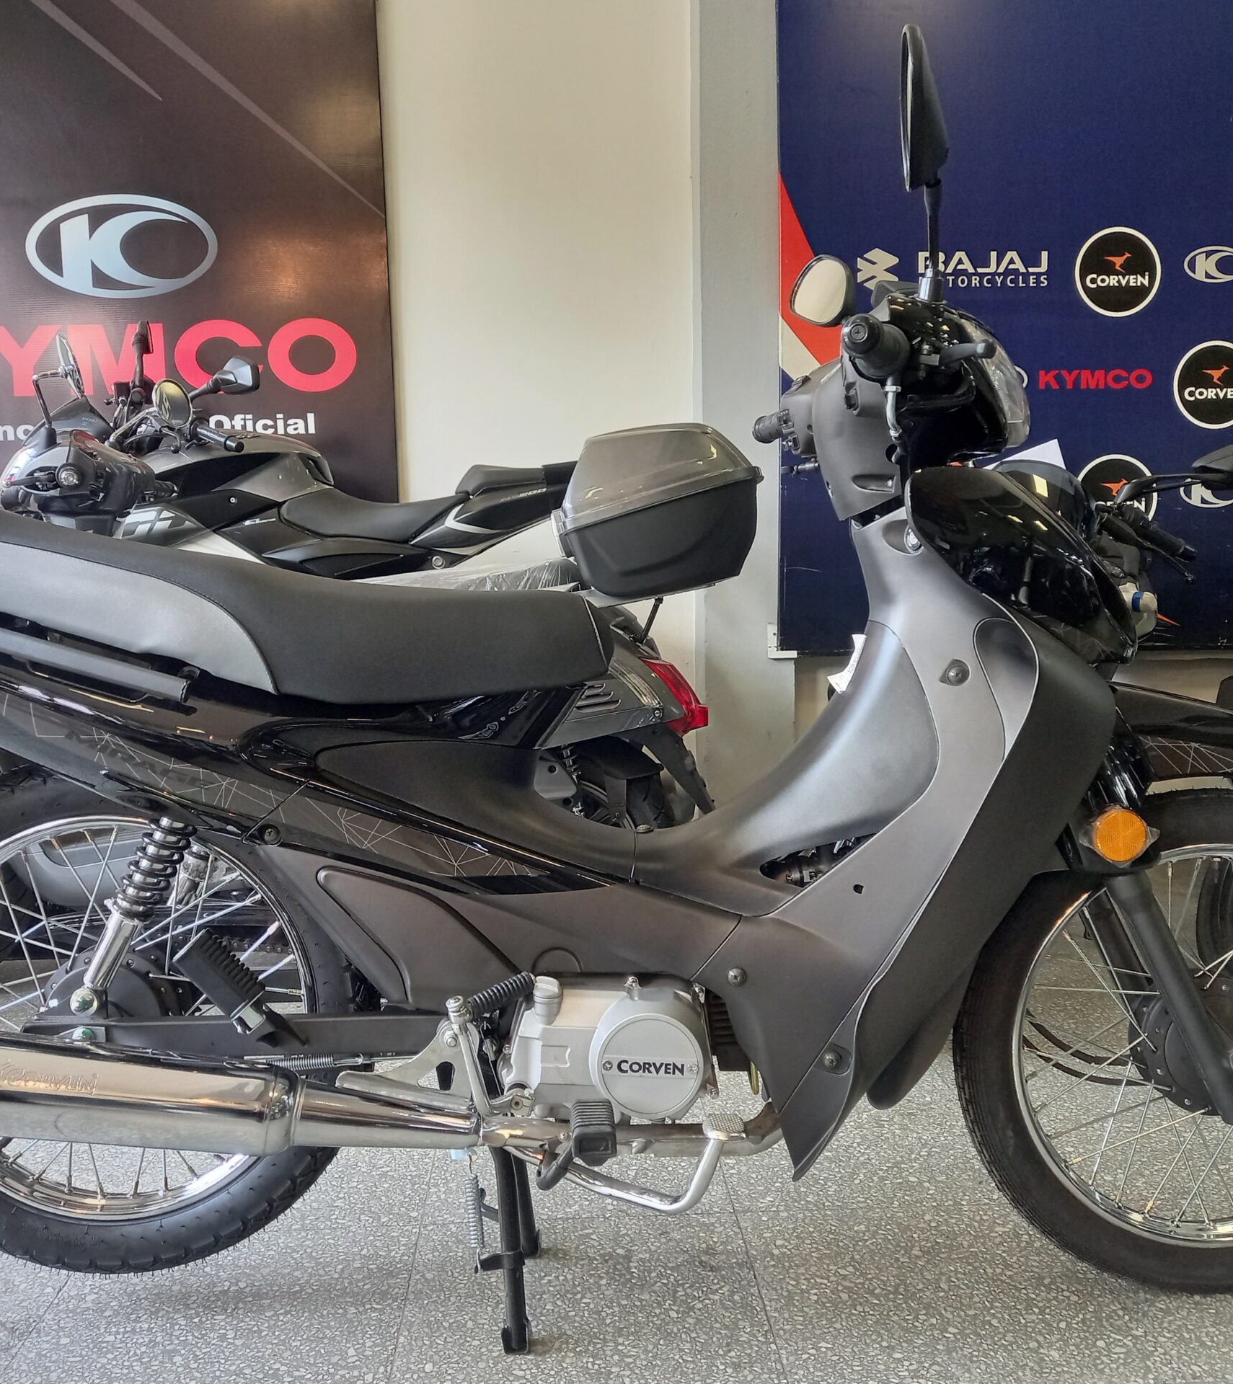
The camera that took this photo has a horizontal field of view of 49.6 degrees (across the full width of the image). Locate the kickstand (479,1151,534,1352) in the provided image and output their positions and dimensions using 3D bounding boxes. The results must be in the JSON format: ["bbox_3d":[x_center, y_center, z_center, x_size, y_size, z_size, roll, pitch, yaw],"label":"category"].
[{"bbox_3d":[-0.118,0.566,1.420,0.075,0.220,0.170,0,6,0],"label":"kickstand"}]

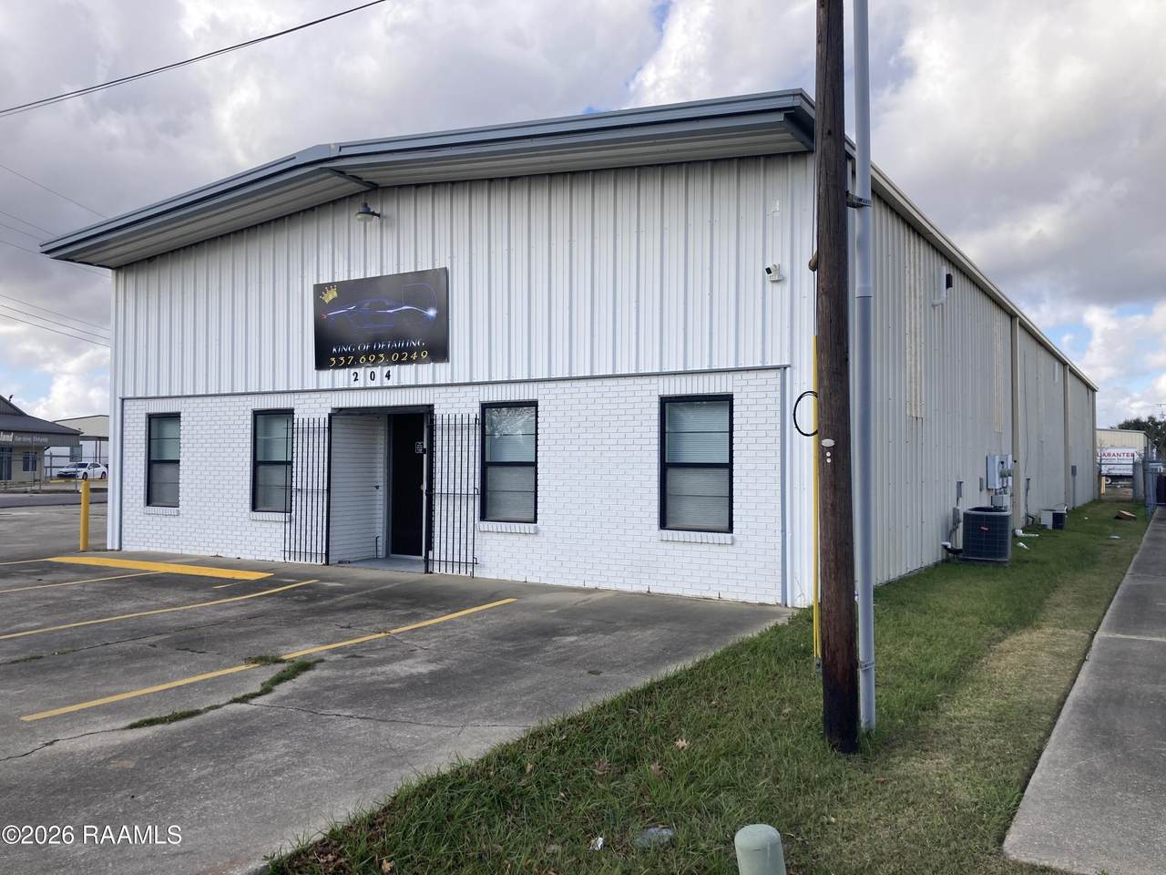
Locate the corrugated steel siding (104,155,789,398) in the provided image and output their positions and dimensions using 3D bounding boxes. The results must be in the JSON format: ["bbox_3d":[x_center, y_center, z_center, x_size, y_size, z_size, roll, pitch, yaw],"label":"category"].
[{"bbox_3d":[-2.770,-2.070,13.020,12.100,2.750,0.080,-1,-2,31],"label":"corrugated steel siding"}]

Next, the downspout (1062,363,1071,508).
[{"bbox_3d":[15.640,-0.072,30.500,0.130,4.650,0.130,-1,-2,32],"label":"downspout"}]

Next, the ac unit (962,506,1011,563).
[{"bbox_3d":[6.210,1.480,14.500,0.650,0.790,0.650,-1,-2,31],"label":"ac unit"}]

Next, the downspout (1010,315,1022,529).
[{"bbox_3d":[9.450,-0.334,20.600,0.130,4.650,0.130,-1,-2,32],"label":"downspout"}]

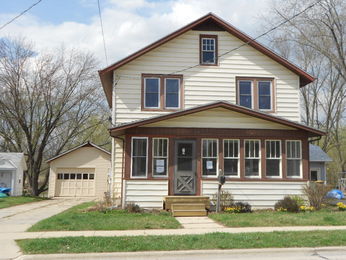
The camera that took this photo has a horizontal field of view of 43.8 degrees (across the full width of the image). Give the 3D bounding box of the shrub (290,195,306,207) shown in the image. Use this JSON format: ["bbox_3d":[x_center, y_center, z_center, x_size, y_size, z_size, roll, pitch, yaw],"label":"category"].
[{"bbox_3d":[4.725,2.693,16.175,0.554,0.584,0.495,1,-6,-6],"label":"shrub"}]

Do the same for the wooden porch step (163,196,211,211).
[{"bbox_3d":[0.468,2.671,15.584,1.624,0.505,0.792,1,-6,-6],"label":"wooden porch step"}]

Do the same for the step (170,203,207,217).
[{"bbox_3d":[0.563,2.757,14.886,1.188,0.416,0.594,1,-6,-6],"label":"step"}]

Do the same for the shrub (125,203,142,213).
[{"bbox_3d":[-1.452,2.785,15.550,0.634,0.327,0.495,1,-6,-6],"label":"shrub"}]

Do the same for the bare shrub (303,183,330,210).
[{"bbox_3d":[5.372,2.499,16.115,0.911,1.020,0.941,1,-6,-6],"label":"bare shrub"}]

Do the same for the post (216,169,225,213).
[{"bbox_3d":[1.717,2.188,15.509,0.297,1.554,0.277,1,-6,-6],"label":"post"}]

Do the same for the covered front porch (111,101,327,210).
[{"bbox_3d":[1.660,1.068,17.143,8.118,3.960,2.376,1,-6,-6],"label":"covered front porch"}]

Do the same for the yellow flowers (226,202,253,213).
[{"bbox_3d":[2.386,2.807,15.784,0.990,0.356,0.574,1,-6,-6],"label":"yellow flowers"}]

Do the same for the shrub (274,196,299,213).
[{"bbox_3d":[4.167,2.744,15.988,0.792,0.525,0.772,1,-6,-6],"label":"shrub"}]

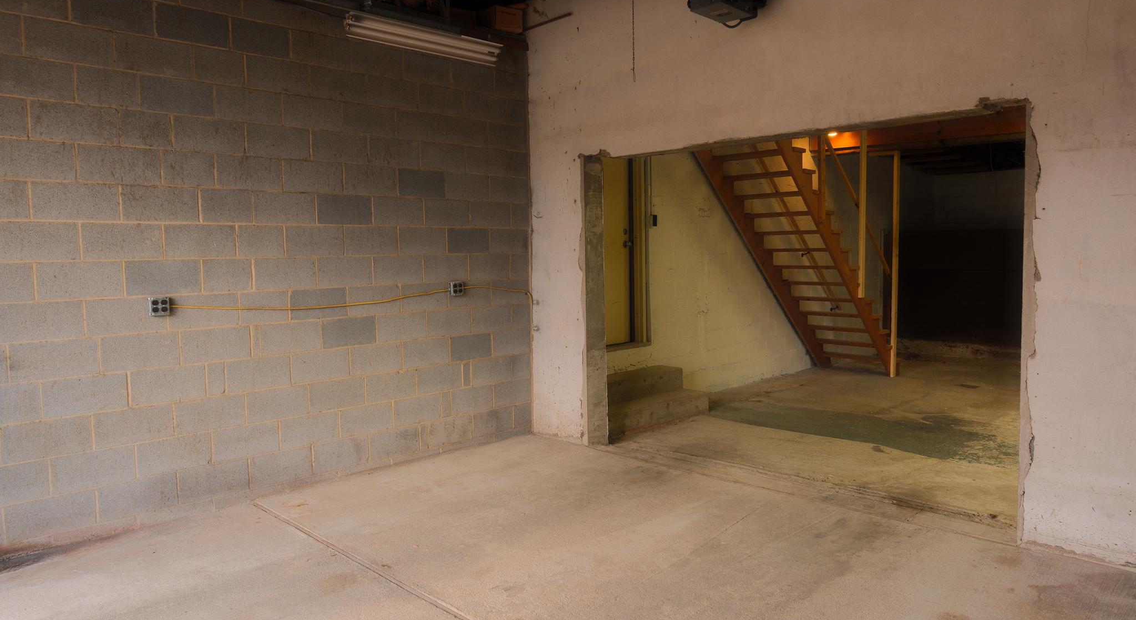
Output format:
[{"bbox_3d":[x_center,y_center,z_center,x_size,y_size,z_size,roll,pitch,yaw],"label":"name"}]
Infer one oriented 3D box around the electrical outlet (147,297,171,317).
[{"bbox_3d":[-2.280,-0.020,4.228,0.100,0.100,0.052,-5,6,-44],"label":"electrical outlet"}]

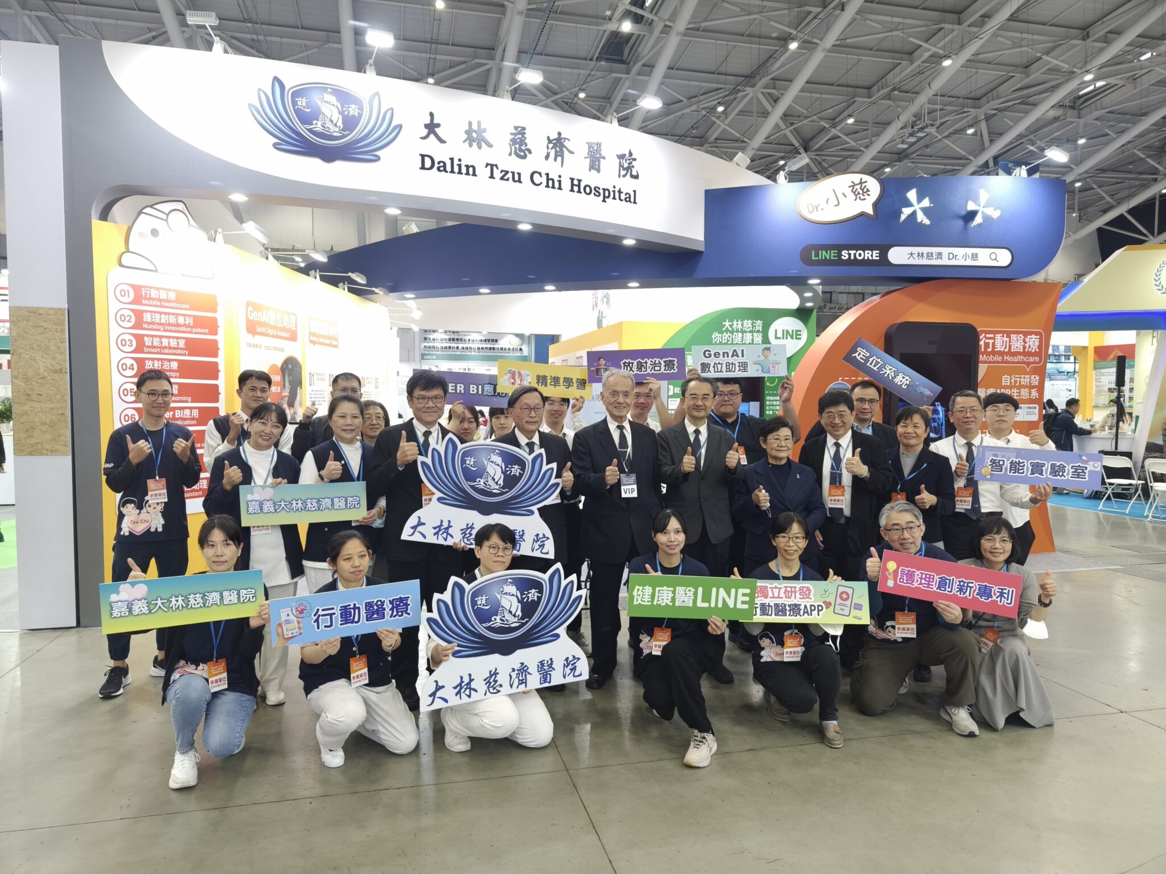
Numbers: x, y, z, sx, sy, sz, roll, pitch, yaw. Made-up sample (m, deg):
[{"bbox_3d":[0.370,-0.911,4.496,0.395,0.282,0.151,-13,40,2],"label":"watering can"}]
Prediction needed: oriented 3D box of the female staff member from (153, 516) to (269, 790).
[{"bbox_3d":[-1.597,0.867,3.400,0.500,1.040,0.700,0,3,-14],"label":"female staff member"}]

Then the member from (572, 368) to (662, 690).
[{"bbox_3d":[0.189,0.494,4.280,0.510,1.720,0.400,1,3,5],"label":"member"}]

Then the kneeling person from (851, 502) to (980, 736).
[{"bbox_3d":[1.636,0.833,3.850,0.620,1.026,0.780,1,3,18],"label":"kneeling person"}]

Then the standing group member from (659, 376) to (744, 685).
[{"bbox_3d":[0.655,0.508,4.370,0.500,1.690,0.400,0,3,3],"label":"standing group member"}]

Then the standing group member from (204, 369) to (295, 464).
[{"bbox_3d":[-2.047,0.446,4.750,0.520,1.722,0.370,-1,3,-21],"label":"standing group member"}]

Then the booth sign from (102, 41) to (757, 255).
[{"bbox_3d":[-0.470,-2.271,6.650,6.100,0.940,0.600,-1,3,-30],"label":"booth sign"}]

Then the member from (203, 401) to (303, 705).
[{"bbox_3d":[-1.712,0.580,4.040,0.490,1.550,0.380,0,3,-13],"label":"member"}]

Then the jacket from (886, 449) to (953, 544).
[{"bbox_3d":[1.925,0.350,4.480,0.480,0.610,0.300,1,3,15],"label":"jacket"}]

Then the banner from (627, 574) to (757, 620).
[{"bbox_3d":[0.520,0.760,3.650,0.600,0.200,0.012,4,1,1],"label":"banner"}]

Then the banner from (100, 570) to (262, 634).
[{"bbox_3d":[-1.645,0.680,3.200,0.600,0.200,0.010,-2,3,-19],"label":"banner"}]

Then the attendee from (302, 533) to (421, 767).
[{"bbox_3d":[-1.020,0.892,3.520,0.520,0.935,0.680,-1,3,-19],"label":"attendee"}]

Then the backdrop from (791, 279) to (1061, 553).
[{"bbox_3d":[3.485,-0.257,8.200,2.850,2.830,0.700,0,2,-6],"label":"backdrop"}]

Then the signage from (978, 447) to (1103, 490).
[{"bbox_3d":[2.600,0.178,4.420,0.620,0.200,0.020,4,0,25],"label":"signage"}]

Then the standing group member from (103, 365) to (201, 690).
[{"bbox_3d":[-2.340,0.488,4.250,0.520,1.720,0.420,-1,3,-25],"label":"standing group member"}]

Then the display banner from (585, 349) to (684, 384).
[{"bbox_3d":[0.330,-0.440,4.770,0.600,0.200,0.012,-2,-5,2],"label":"display banner"}]

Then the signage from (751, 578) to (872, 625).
[{"bbox_3d":[1.050,0.790,3.700,0.600,0.200,0.012,-3,-6,16],"label":"signage"}]

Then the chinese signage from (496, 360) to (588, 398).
[{"bbox_3d":[-0.233,-0.351,4.800,0.610,0.200,0.020,4,2,-6],"label":"chinese signage"}]

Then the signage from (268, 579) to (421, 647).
[{"bbox_3d":[-0.983,0.738,3.257,0.600,0.200,0.010,-4,8,-22],"label":"signage"}]

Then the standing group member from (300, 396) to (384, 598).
[{"bbox_3d":[-1.276,0.557,4.120,0.460,1.554,0.340,-1,3,-19],"label":"standing group member"}]

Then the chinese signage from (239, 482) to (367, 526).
[{"bbox_3d":[-1.402,0.336,3.905,0.600,0.200,0.010,-2,5,-13],"label":"chinese signage"}]

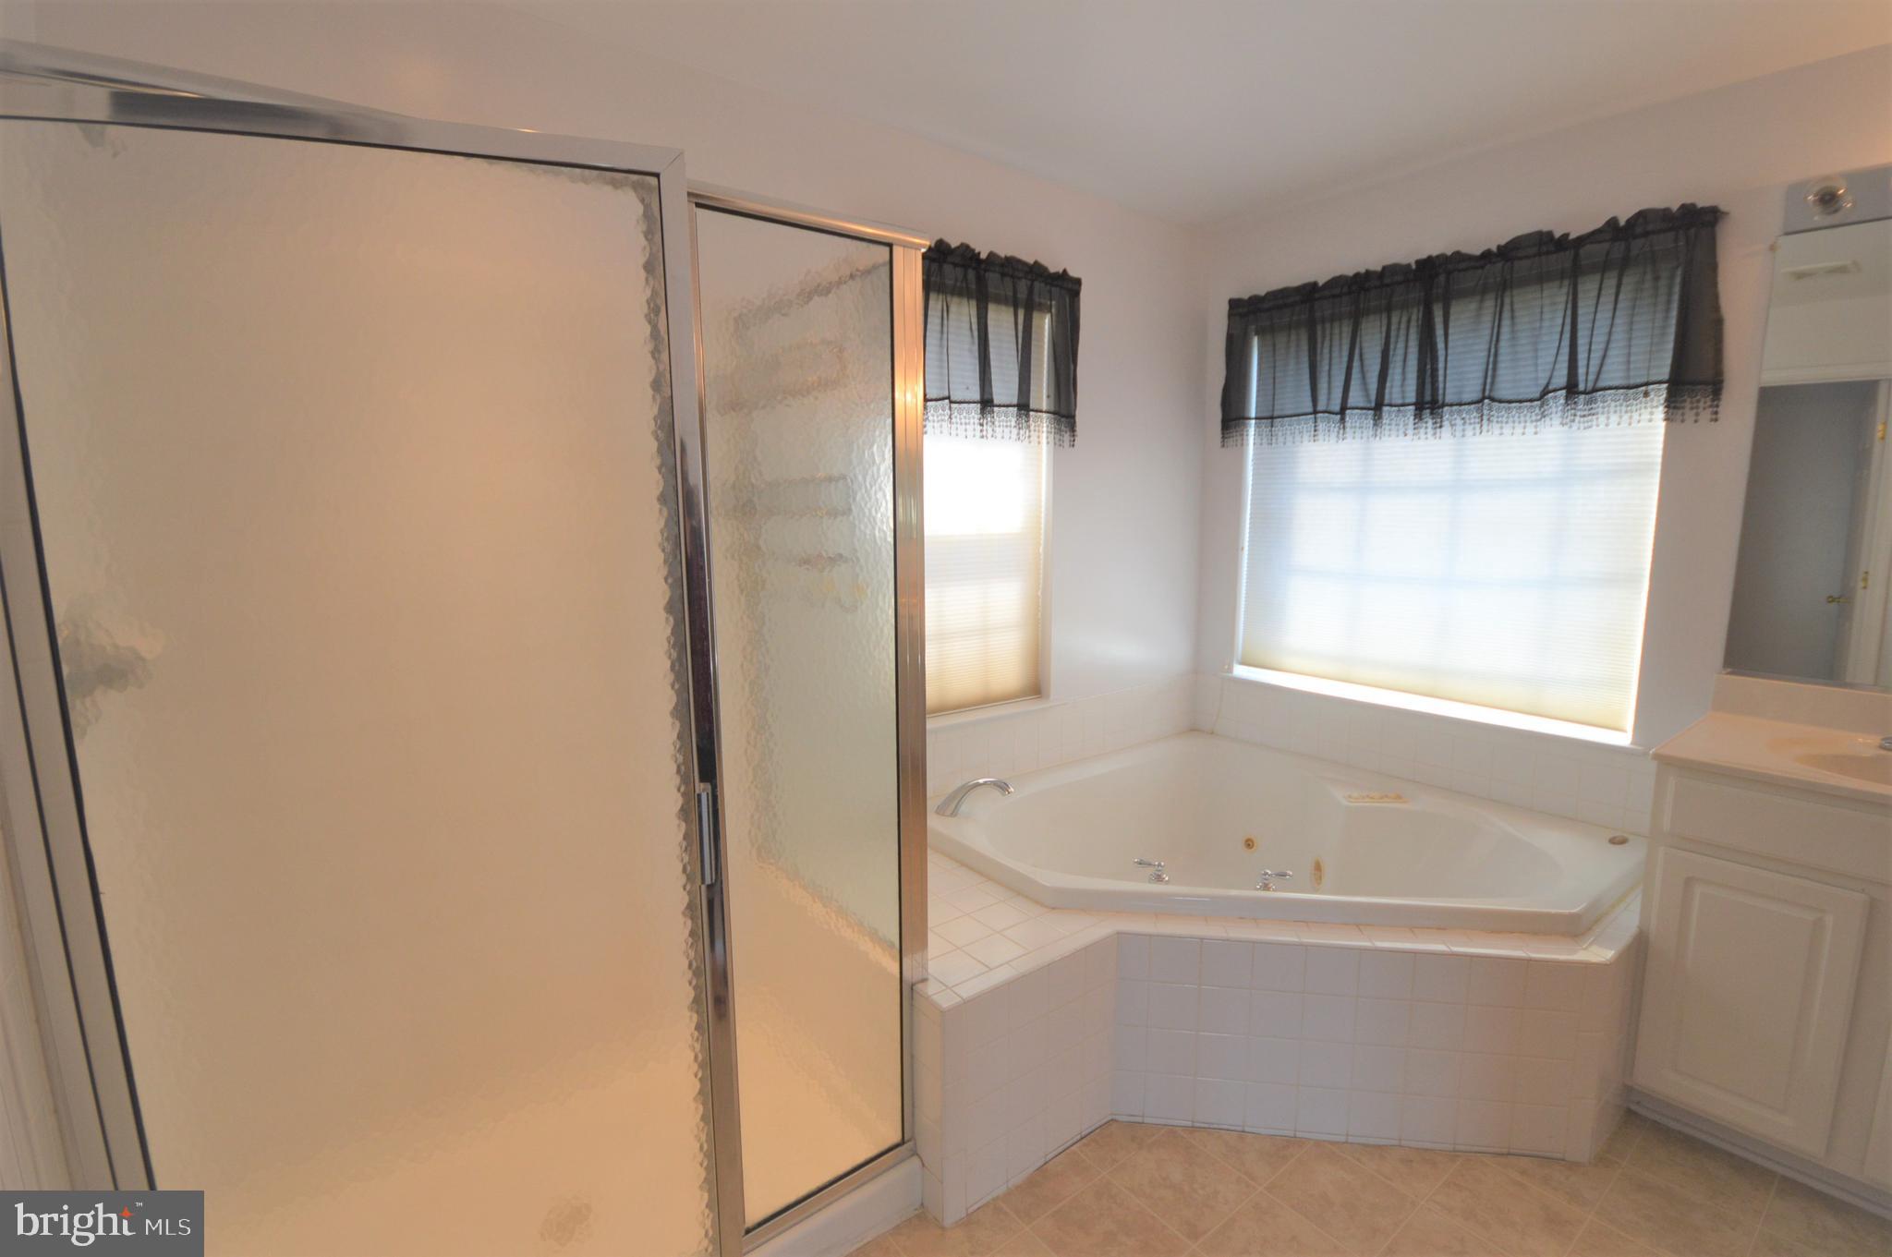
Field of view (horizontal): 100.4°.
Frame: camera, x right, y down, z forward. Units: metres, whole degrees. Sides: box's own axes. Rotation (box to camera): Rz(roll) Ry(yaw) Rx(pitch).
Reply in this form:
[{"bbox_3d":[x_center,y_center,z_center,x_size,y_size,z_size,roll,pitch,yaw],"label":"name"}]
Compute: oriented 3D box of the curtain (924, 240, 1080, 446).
[{"bbox_3d":[0.092,-0.834,2.368,0.863,0.548,0.081,-6,10,-36],"label":"curtain"}]

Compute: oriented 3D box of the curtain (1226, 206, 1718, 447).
[{"bbox_3d":[1.453,-0.842,2.428,0.081,0.538,1.371,-6,10,-36],"label":"curtain"}]

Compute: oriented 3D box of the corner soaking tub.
[{"bbox_3d":[0.870,0.794,2.290,1.462,0.467,1.462,-6,10,-36],"label":"corner soaking tub"}]

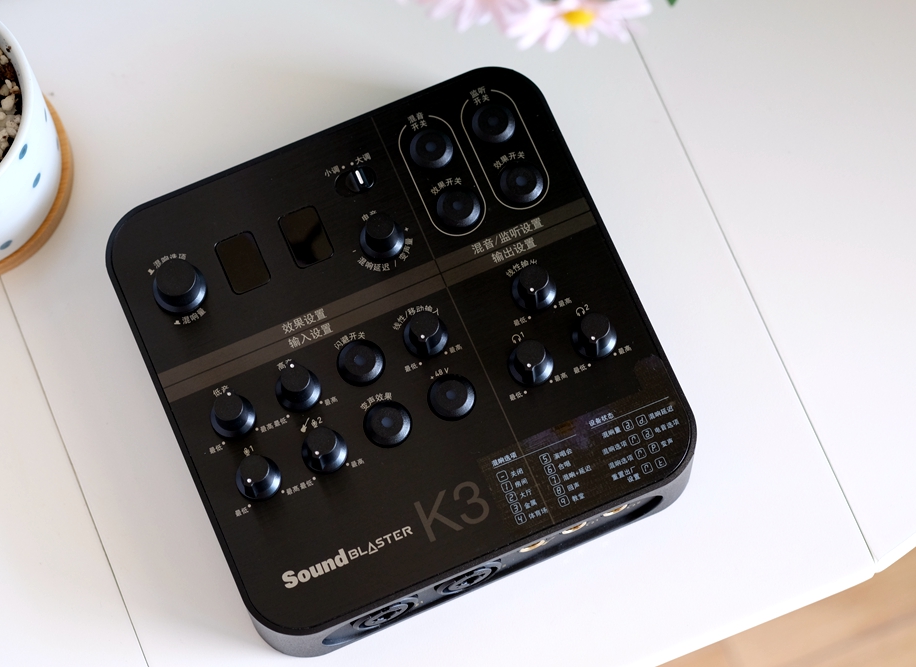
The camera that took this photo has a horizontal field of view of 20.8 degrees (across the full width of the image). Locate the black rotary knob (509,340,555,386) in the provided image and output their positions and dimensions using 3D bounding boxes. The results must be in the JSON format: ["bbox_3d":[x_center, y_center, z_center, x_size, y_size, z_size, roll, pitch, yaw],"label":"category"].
[{"bbox_3d":[0.024,0.008,0.803,0.015,0.013,0.015,0,75,0],"label":"black rotary knob"}]

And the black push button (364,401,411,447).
[{"bbox_3d":[-0.023,0.030,0.825,0.015,0.004,0.015,0,74,2],"label":"black push button"}]

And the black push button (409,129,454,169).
[{"bbox_3d":[-0.009,-0.061,0.828,0.015,0.004,0.015,0,75,0],"label":"black push button"}]

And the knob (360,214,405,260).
[{"bbox_3d":[-0.025,-0.033,0.815,0.015,0.013,0.015,0,75,0],"label":"knob"}]

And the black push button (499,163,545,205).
[{"bbox_3d":[0.021,-0.050,0.824,0.015,0.004,0.015,0,75,0],"label":"black push button"}]

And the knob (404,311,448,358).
[{"bbox_3d":[-0.010,-0.001,0.806,0.015,0.013,0.015,0,75,0],"label":"knob"}]

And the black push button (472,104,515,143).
[{"bbox_3d":[0.012,-0.072,0.854,0.015,0.004,0.015,0,74,2],"label":"black push button"}]

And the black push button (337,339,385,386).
[{"bbox_3d":[-0.031,0.009,0.808,0.015,0.004,0.015,0,75,0],"label":"black push button"}]

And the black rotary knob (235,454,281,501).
[{"bbox_3d":[-0.066,0.046,0.816,0.015,0.012,0.015,0,74,2],"label":"black rotary knob"}]

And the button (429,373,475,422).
[{"bbox_3d":[-0.002,0.020,0.805,0.015,0.004,0.015,0,75,0],"label":"button"}]

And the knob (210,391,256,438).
[{"bbox_3d":[-0.074,0.026,0.822,0.015,0.012,0.015,0,74,2],"label":"knob"}]

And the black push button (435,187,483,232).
[{"bbox_3d":[0.000,-0.042,0.822,0.015,0.004,0.015,0,75,0],"label":"black push button"}]

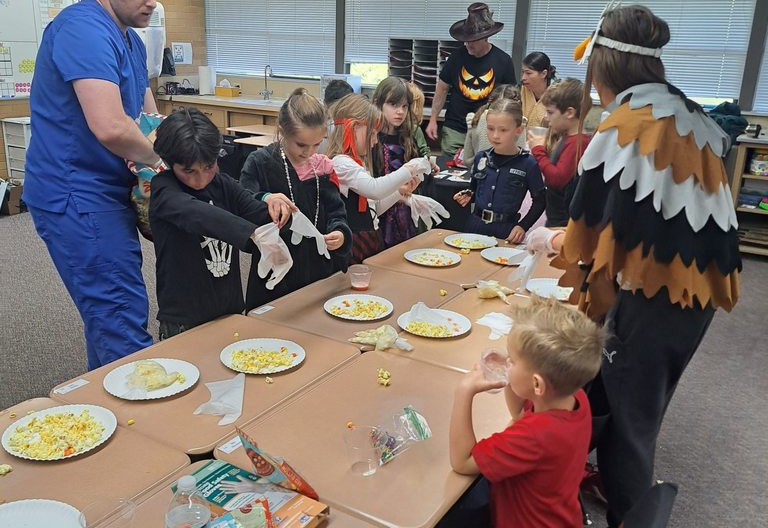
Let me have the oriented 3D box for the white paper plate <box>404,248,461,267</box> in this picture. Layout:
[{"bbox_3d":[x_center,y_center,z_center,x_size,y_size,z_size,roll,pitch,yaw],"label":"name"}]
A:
[{"bbox_3d":[0.195,-0.024,2.854,0.231,0.020,0.231,2,17,-1],"label":"white paper plate"}]

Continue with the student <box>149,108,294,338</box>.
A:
[{"bbox_3d":[-0.531,0.199,2.151,0.430,1.310,0.380,17,22,39],"label":"student"}]

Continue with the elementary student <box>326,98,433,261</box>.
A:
[{"bbox_3d":[-0.067,0.004,2.793,0.420,1.302,0.370,-1,18,-7],"label":"elementary student"}]

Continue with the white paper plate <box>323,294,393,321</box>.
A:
[{"bbox_3d":[-0.078,0.139,2.215,0.221,0.020,0.221,2,18,0],"label":"white paper plate"}]

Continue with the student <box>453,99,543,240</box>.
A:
[{"bbox_3d":[0.517,-0.096,3.206,0.380,1.272,0.260,9,19,21],"label":"student"}]

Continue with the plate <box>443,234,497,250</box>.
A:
[{"bbox_3d":[0.364,-0.088,2.959,0.221,0.020,0.221,2,18,0],"label":"plate"}]

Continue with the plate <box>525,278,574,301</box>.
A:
[{"bbox_3d":[0.597,0.091,2.423,0.221,0.020,0.221,2,18,0],"label":"plate"}]

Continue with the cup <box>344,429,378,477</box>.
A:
[{"bbox_3d":[-0.041,0.381,1.431,0.080,0.074,0.080,2,17,-1],"label":"cup"}]

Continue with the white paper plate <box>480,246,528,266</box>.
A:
[{"bbox_3d":[0.491,-0.025,2.775,0.221,0.020,0.221,2,18,0],"label":"white paper plate"}]

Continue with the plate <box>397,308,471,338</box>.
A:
[{"bbox_3d":[0.150,0.179,2.109,0.221,0.020,0.221,2,18,0],"label":"plate"}]

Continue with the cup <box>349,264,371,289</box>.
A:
[{"bbox_3d":[-0.081,0.047,2.407,0.076,0.076,0.076,2,18,0],"label":"cup"}]

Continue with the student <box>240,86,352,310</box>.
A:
[{"bbox_3d":[-0.307,0.116,2.379,0.380,1.340,0.400,17,23,40],"label":"student"}]

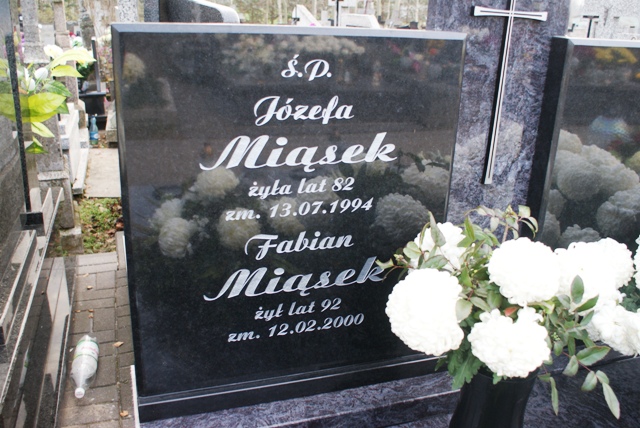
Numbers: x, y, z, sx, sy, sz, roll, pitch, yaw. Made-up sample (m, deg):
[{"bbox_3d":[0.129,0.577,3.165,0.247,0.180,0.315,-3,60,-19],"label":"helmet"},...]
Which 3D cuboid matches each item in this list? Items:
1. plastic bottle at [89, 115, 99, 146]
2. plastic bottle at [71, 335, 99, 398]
[{"bbox_3d":[-2.301,-0.850,5.430,0.088,0.308,0.088,-3,21,-20],"label":"plastic bottle"},{"bbox_3d":[-0.921,0.603,2.106,0.093,0.093,0.322,-1,21,-15],"label":"plastic bottle"}]

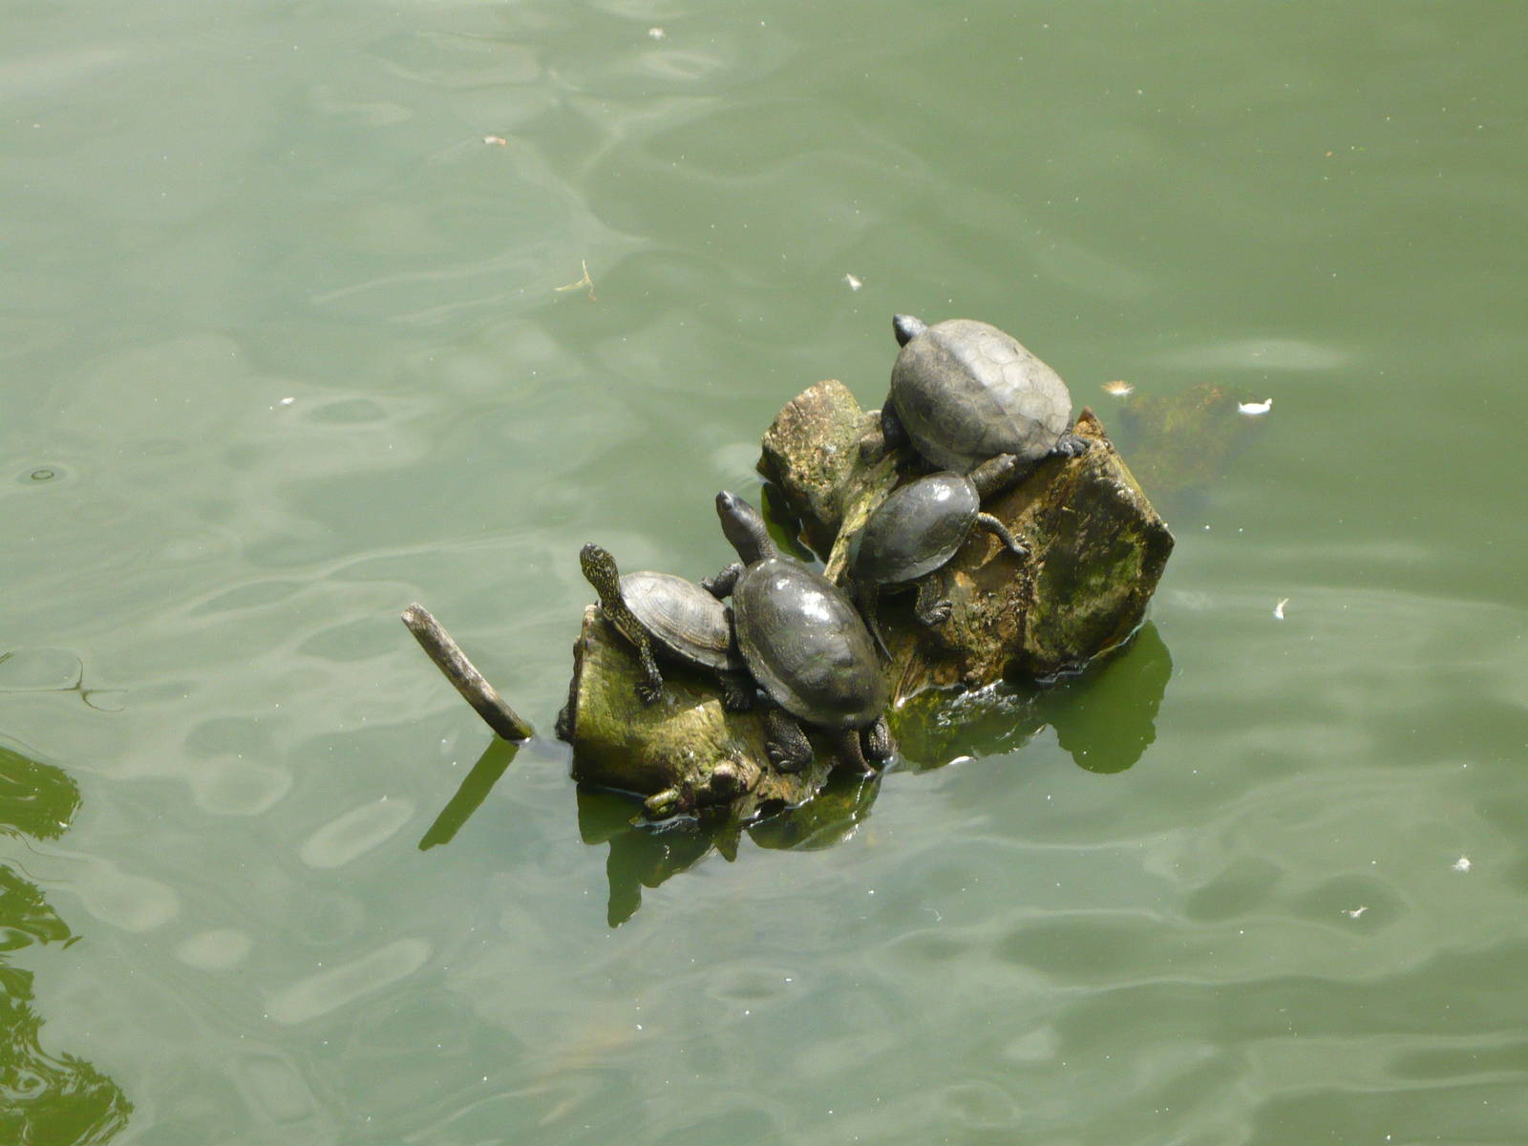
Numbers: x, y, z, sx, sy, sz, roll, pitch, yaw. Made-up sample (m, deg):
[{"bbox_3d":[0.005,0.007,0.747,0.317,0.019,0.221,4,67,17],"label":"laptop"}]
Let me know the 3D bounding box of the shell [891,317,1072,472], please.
[{"bbox_3d":[0.201,-0.167,4.080,0.150,0.080,0.188,-35,55,-24],"label":"shell"}]

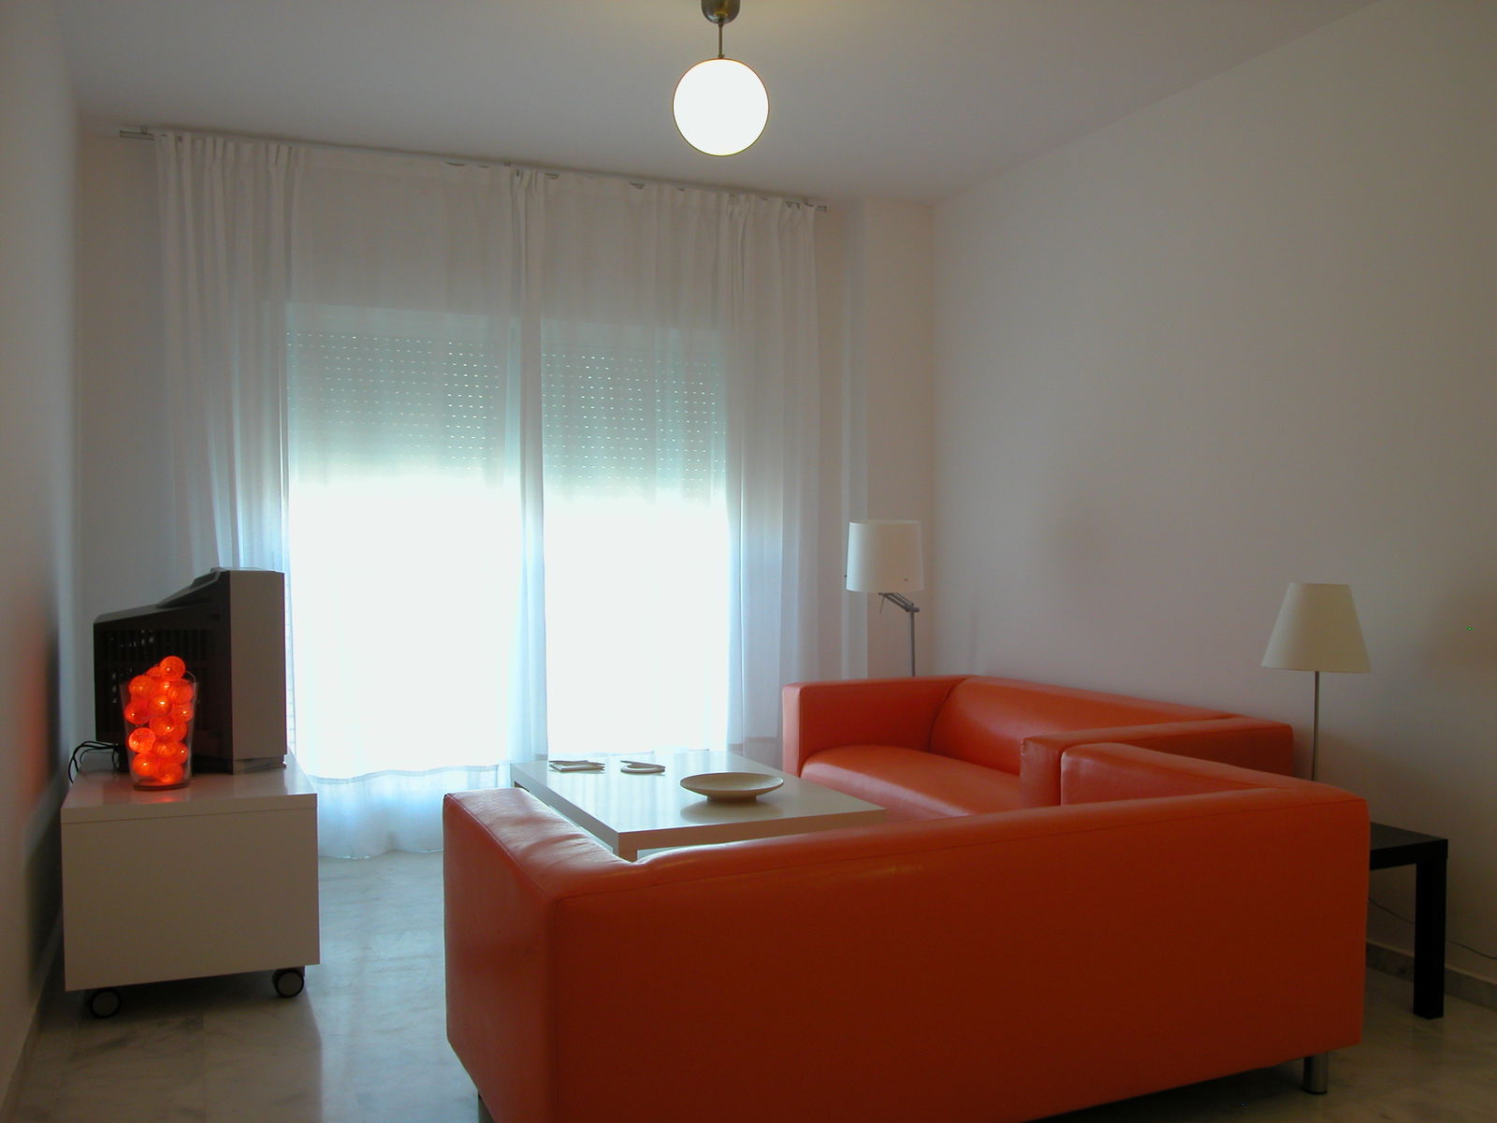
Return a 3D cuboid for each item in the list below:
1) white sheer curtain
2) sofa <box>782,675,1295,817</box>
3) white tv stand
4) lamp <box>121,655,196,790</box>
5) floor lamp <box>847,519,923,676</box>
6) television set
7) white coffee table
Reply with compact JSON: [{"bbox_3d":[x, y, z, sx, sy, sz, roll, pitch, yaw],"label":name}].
[{"bbox_3d":[-0.910,-0.213,4.825,2.710,2.680,0.150,0,0,-24],"label":"white sheer curtain"},{"bbox_3d":[0.887,0.835,4.305,0.880,0.660,1.790,0,0,-24],"label":"sofa"},{"bbox_3d":[-1.616,0.872,3.545,0.614,0.550,1.120,0,0,-24],"label":"white tv stand"},{"bbox_3d":[-1.573,0.428,3.241,0.195,0.355,0.195,0,0,-24],"label":"lamp"},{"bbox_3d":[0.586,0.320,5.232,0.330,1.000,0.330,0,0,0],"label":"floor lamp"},{"bbox_3d":[-1.720,0.314,3.734,0.520,0.590,0.720,0,0,-24],"label":"television set"},{"bbox_3d":[-0.222,0.937,3.874,0.795,0.450,1.190,0,0,-24],"label":"white coffee table"}]

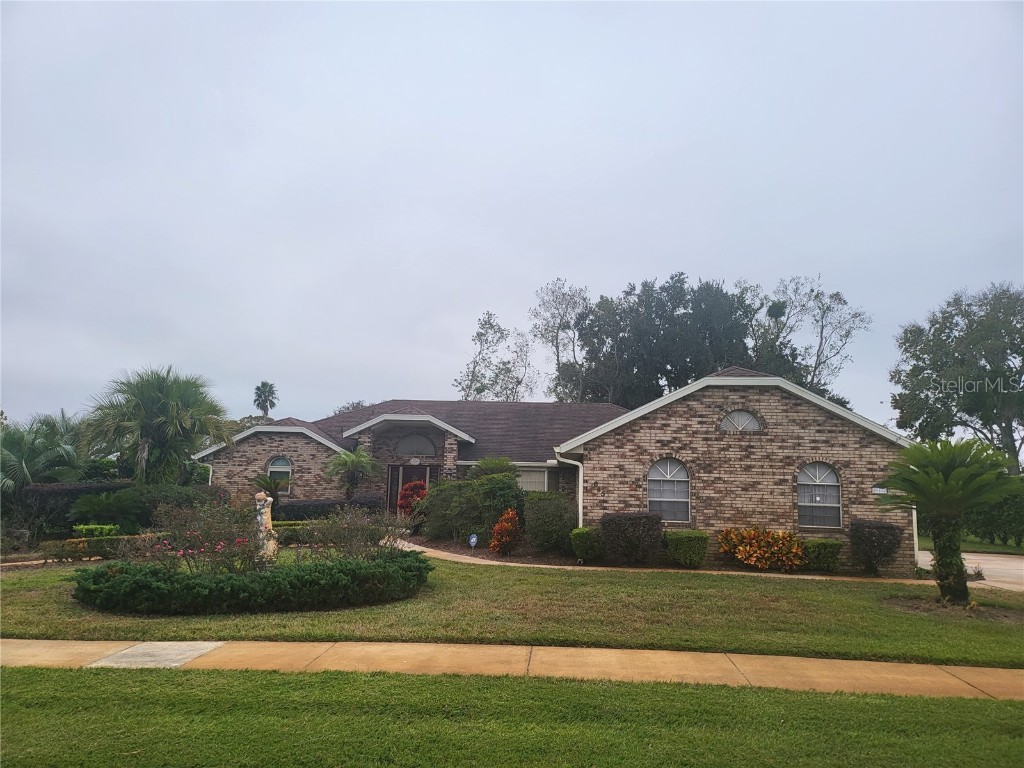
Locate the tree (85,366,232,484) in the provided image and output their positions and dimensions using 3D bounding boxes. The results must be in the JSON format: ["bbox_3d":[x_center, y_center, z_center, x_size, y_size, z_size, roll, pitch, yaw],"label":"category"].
[{"bbox_3d":[-10.752,1.775,21.166,4.100,4.600,4.000,0,-8,6],"label":"tree"}]

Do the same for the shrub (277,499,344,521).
[{"bbox_3d":[-6.965,4.544,24.822,2.500,0.980,0.900,1,-9,7],"label":"shrub"}]

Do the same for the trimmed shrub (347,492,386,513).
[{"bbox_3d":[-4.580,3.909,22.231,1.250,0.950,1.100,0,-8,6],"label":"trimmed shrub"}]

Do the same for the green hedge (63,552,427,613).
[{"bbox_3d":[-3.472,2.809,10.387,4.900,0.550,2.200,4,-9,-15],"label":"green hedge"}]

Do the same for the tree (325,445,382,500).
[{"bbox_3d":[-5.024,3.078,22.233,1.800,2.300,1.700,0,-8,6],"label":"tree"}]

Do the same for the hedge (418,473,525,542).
[{"bbox_3d":[-1.111,3.435,19.458,2.900,1.950,2.300,0,-8,6],"label":"hedge"}]

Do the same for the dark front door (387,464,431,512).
[{"bbox_3d":[-3.524,3.848,24.350,1.600,2.060,0.120,0,-8,6],"label":"dark front door"}]

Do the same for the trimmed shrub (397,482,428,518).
[{"bbox_3d":[-3.166,3.885,22.766,1.000,1.420,1.000,1,-9,7],"label":"trimmed shrub"}]

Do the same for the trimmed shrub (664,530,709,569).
[{"bbox_3d":[3.636,3.493,14.925,0.880,0.760,0.750,1,-9,7],"label":"trimmed shrub"}]

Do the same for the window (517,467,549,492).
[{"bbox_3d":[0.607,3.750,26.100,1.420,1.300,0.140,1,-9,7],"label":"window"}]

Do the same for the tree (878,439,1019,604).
[{"bbox_3d":[6.844,2.112,11.018,2.050,2.500,2.050,0,-8,6],"label":"tree"}]

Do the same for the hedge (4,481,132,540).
[{"bbox_3d":[-12.134,3.406,19.291,3.100,1.500,1.400,0,-8,6],"label":"hedge"}]

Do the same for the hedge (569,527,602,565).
[{"bbox_3d":[1.569,3.442,15.147,0.720,0.760,0.750,1,-9,7],"label":"hedge"}]

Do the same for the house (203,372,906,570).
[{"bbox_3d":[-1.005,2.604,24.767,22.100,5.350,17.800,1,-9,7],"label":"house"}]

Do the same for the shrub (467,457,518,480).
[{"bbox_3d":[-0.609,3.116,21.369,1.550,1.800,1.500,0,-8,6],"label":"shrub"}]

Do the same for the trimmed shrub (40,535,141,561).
[{"bbox_3d":[-8.337,3.231,14.079,1.750,0.400,0.600,3,-9,-5],"label":"trimmed shrub"}]

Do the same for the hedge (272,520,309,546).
[{"bbox_3d":[-5.804,3.945,18.672,1.000,0.500,0.850,1,-9,7],"label":"hedge"}]

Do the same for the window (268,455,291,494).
[{"bbox_3d":[-8.607,3.388,26.336,0.920,1.370,0.140,1,-9,7],"label":"window"}]

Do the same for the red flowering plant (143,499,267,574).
[{"bbox_3d":[-5.297,2.603,12.109,1.900,1.250,1.600,0,-8,6],"label":"red flowering plant"}]

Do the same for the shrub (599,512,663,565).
[{"bbox_3d":[2.494,3.297,15.035,1.300,1.050,0.900,1,-9,7],"label":"shrub"}]

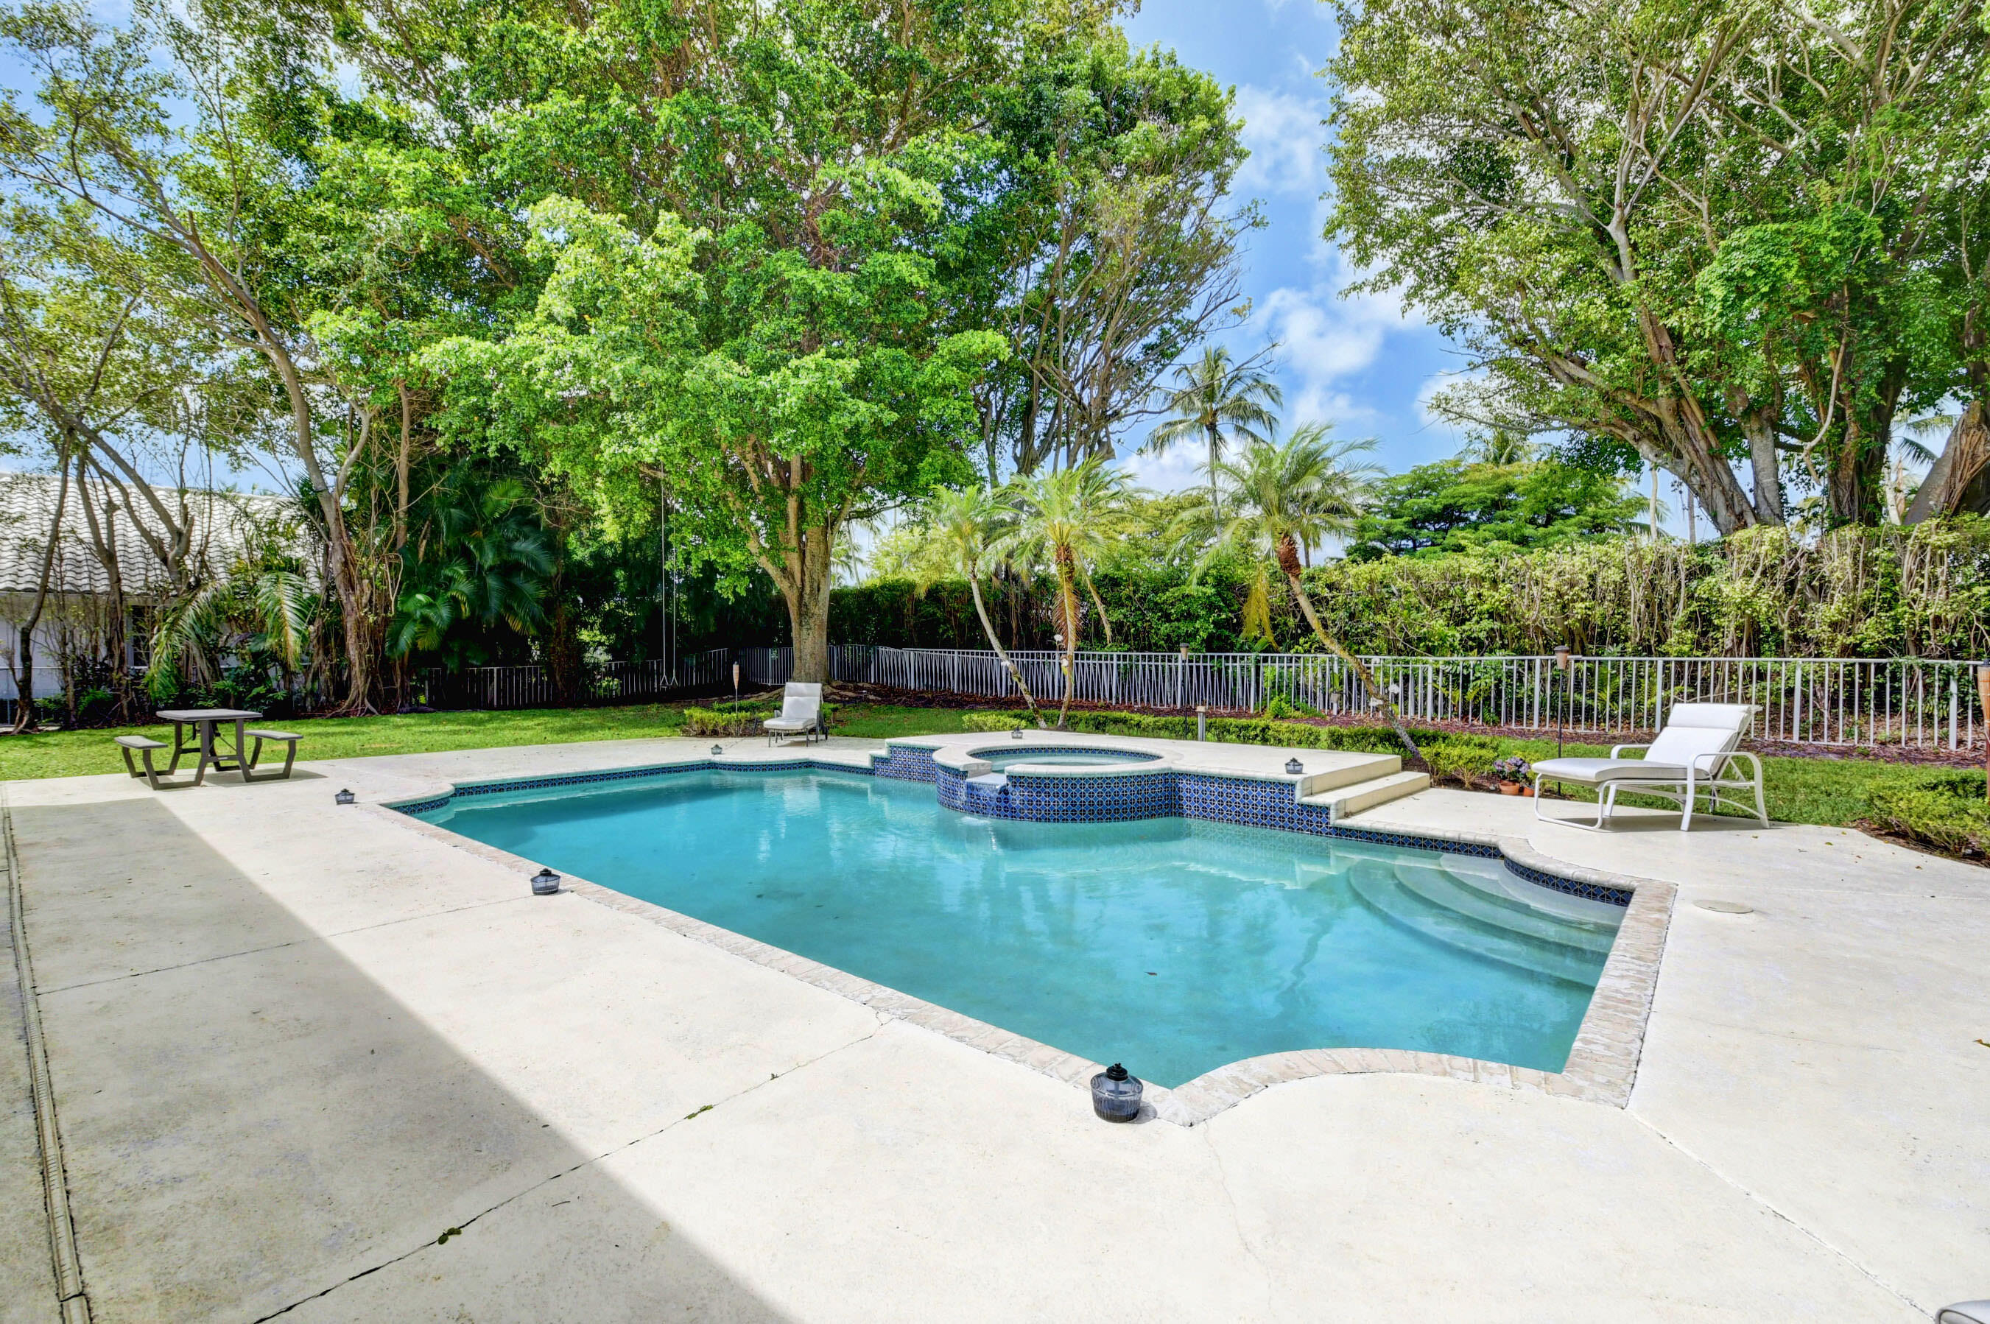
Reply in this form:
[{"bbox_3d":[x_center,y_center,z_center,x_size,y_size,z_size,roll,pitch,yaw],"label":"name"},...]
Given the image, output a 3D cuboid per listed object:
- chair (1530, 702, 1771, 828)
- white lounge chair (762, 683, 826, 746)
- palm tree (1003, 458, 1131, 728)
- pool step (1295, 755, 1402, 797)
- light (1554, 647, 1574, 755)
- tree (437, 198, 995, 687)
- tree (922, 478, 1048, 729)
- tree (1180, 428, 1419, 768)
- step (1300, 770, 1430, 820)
[{"bbox_3d":[5.447,0.855,6.948,1.620,0.970,0.680,0,0,-12],"label":"chair"},{"bbox_3d":[-3.208,0.840,13.520,0.680,0.950,1.600,0,0,-1],"label":"white lounge chair"},{"bbox_3d":[1.117,-1.056,12.800,1.969,4.201,2.100,0,0,0],"label":"palm tree"},{"bbox_3d":[3.389,1.101,8.175,0.320,0.155,2.589,0,0,43],"label":"pool step"},{"bbox_3d":[5.713,0.588,8.359,0.150,1.520,0.150,0,0,0],"label":"light"},{"bbox_3d":[-6.900,-5.838,22.000,14.200,13.038,12.500,0,0,0],"label":"tree"},{"bbox_3d":[-0.169,-0.871,12.900,1.960,3.798,1.800,0,0,0],"label":"tree"},{"bbox_3d":[3.668,-0.754,9.800,2.795,4.062,2.500,0,0,0],"label":"tree"},{"bbox_3d":[3.584,1.256,7.950,0.320,0.155,2.603,0,0,43],"label":"step"}]

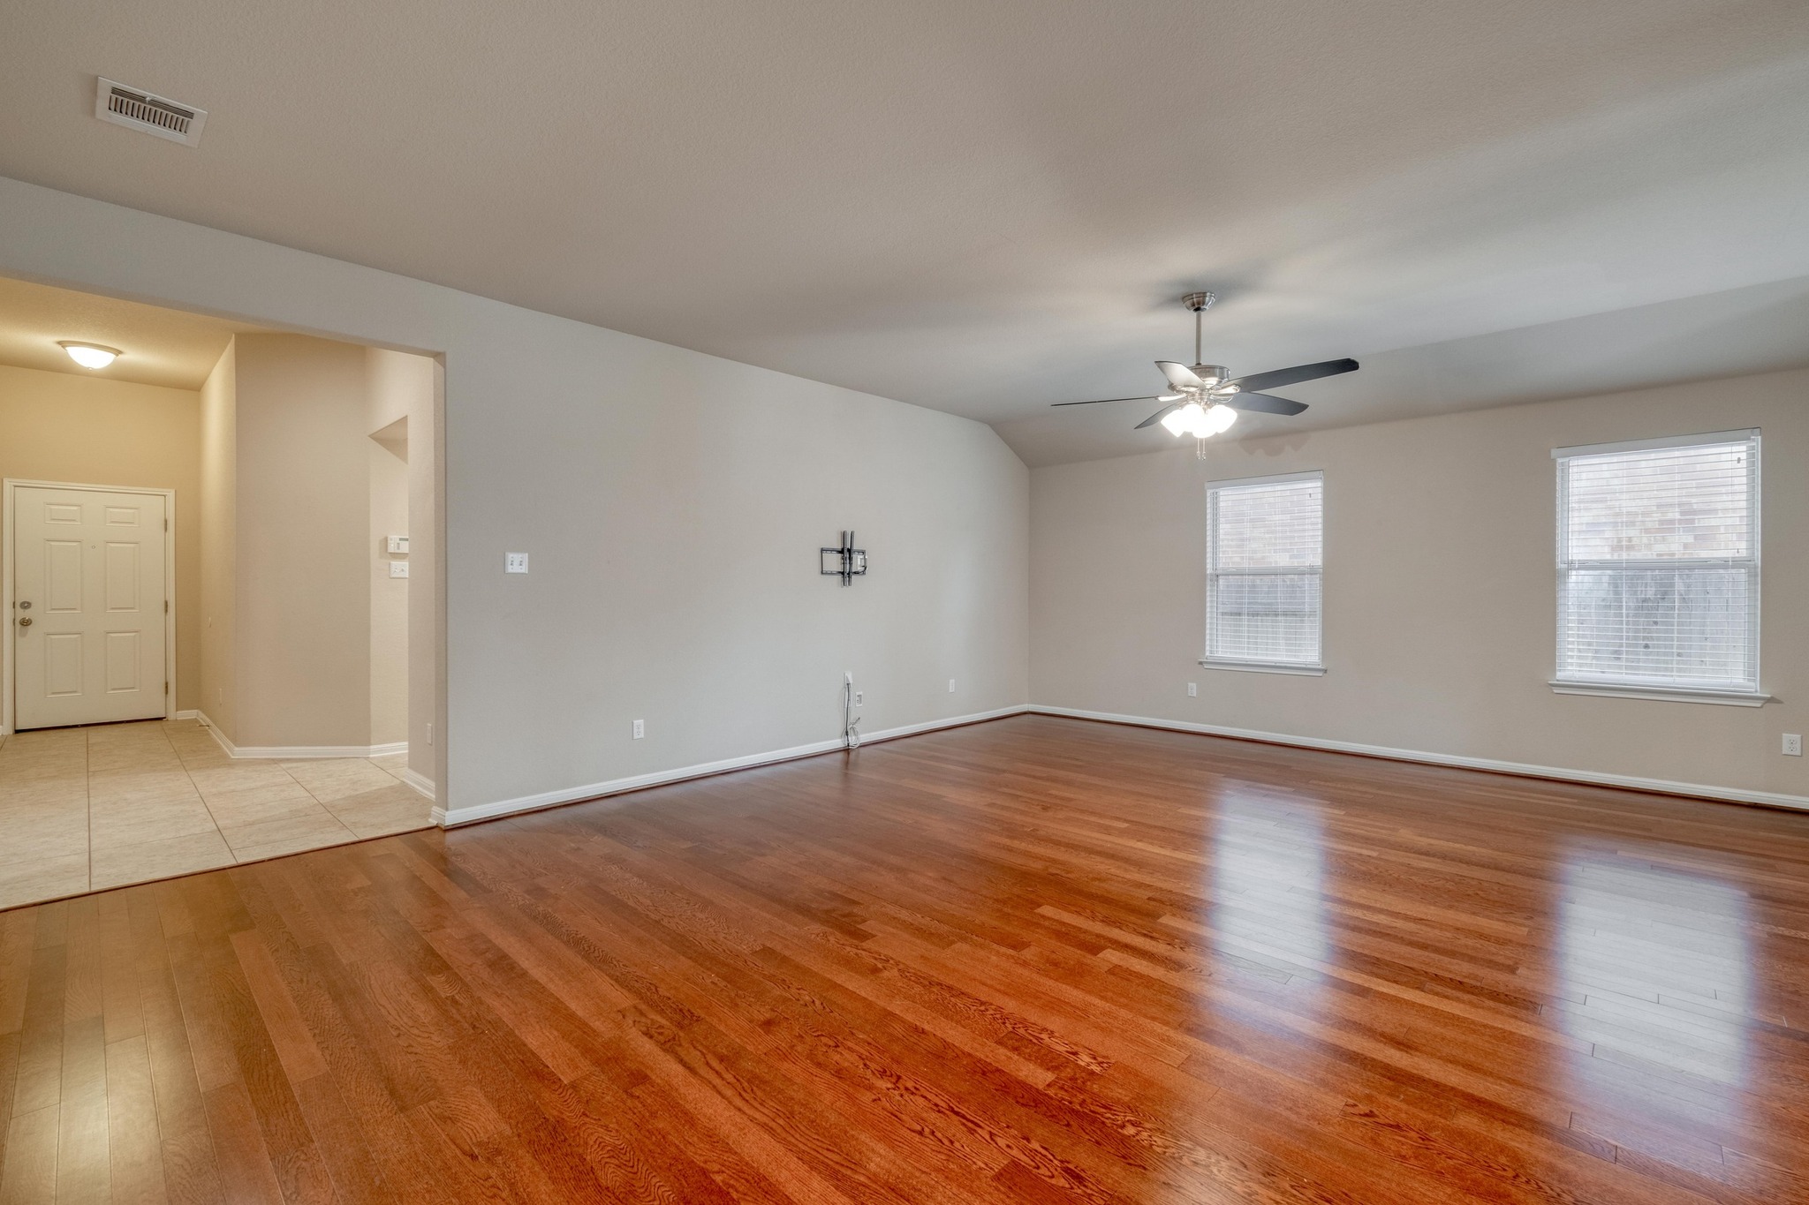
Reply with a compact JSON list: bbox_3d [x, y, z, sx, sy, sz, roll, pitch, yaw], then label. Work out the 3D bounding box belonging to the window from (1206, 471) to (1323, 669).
[{"bbox_3d":[2.873,-0.254,6.034,0.891,1.486,0.100,1,1,44],"label":"window"}]

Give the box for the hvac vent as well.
[{"bbox_3d":[-2.450,-1.578,2.453,0.290,0.022,0.241,1,1,44],"label":"hvac vent"}]

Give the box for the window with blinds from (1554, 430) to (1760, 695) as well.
[{"bbox_3d":[4.448,-0.228,4.497,0.873,1.465,0.100,1,1,44],"label":"window with blinds"}]

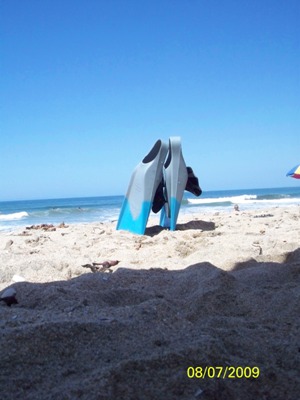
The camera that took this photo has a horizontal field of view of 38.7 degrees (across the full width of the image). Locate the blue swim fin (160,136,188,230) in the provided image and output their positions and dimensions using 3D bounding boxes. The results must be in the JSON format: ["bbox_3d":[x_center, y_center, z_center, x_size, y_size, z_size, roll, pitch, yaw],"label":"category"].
[{"bbox_3d":[0.101,-0.063,1.850,0.098,0.410,0.200,1,0,-16],"label":"blue swim fin"}]

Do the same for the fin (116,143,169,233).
[{"bbox_3d":[-0.025,-0.044,1.810,0.100,0.410,0.200,23,-14,-32],"label":"fin"}]

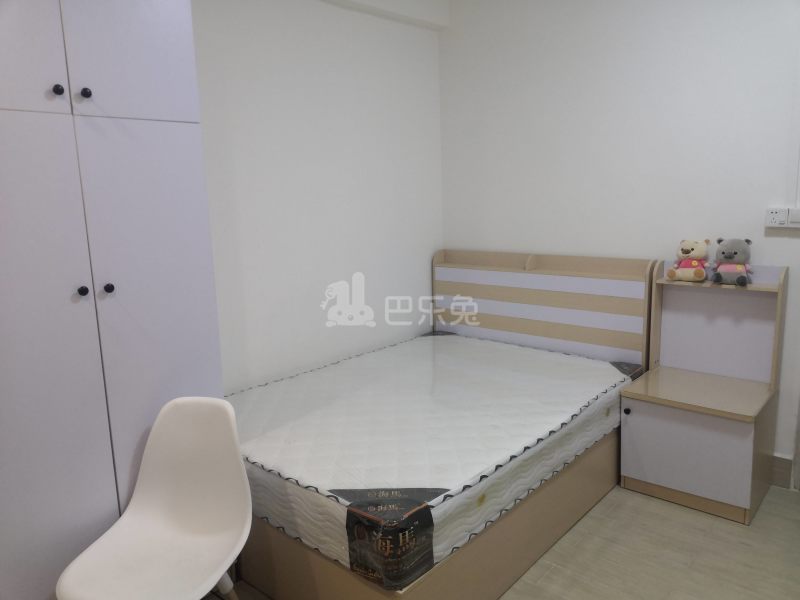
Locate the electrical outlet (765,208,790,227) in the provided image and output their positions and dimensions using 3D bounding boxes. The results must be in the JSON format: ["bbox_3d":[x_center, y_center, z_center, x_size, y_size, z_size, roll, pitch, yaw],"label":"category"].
[{"bbox_3d":[1.807,-0.393,2.978,0.086,0.086,0.034,7,13,40],"label":"electrical outlet"}]

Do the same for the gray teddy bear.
[{"bbox_3d":[1.640,-0.184,3.068,0.152,0.222,0.140,7,13,40],"label":"gray teddy bear"}]

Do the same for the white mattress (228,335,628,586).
[{"bbox_3d":[0.113,0.570,3.108,1.470,0.240,2.030,7,13,40],"label":"white mattress"}]

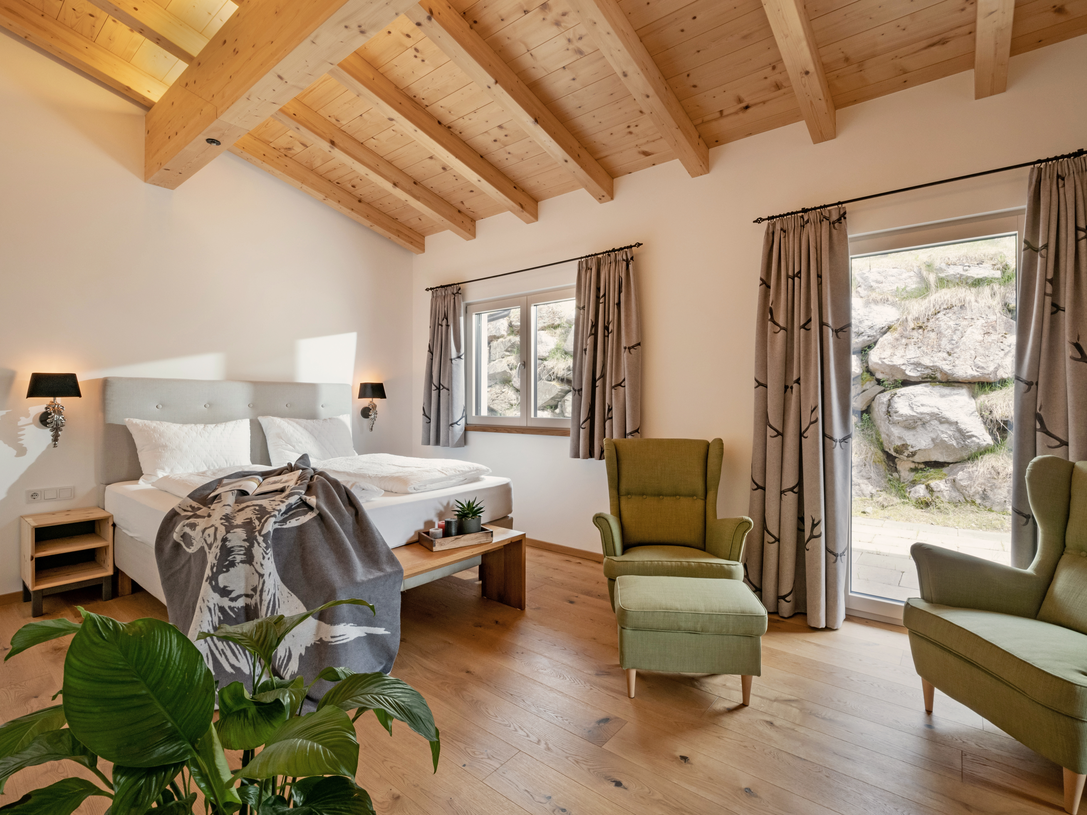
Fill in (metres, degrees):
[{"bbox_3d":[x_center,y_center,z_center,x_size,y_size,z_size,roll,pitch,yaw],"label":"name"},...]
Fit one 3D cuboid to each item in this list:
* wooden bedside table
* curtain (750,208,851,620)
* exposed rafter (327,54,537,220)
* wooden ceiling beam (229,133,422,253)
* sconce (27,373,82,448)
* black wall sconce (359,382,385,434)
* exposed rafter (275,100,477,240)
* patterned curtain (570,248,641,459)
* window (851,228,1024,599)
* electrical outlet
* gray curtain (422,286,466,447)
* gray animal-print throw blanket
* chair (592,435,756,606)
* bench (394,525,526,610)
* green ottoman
[{"bbox_3d":[-2.978,0.944,3.146,0.395,0.526,0.368,0,0,38],"label":"wooden bedside table"},{"bbox_3d":[1.489,0.044,2.965,0.543,2.363,0.154,0,0,38],"label":"curtain"},{"bbox_3d":[-0.683,-1.890,3.656,0.121,0.165,1.996,1,-11,38],"label":"exposed rafter"},{"bbox_3d":[-1.896,-1.909,4.600,0.121,0.165,1.996,1,-11,38],"label":"wooden ceiling beam"},{"bbox_3d":[-3.076,0.019,3.160,0.196,0.470,0.235,1,0,38],"label":"sconce"},{"bbox_3d":[-1.690,0.000,4.942,0.196,0.470,0.235,1,0,38],"label":"black wall sconce"},{"bbox_3d":[-1.291,-1.899,4.129,0.121,0.165,1.996,1,-11,38],"label":"exposed rafter"},{"bbox_3d":[0.459,-0.381,3.760,0.587,1.534,0.154,0,0,38],"label":"patterned curtain"},{"bbox_3d":[2.143,0.112,2.812,0.830,2.150,0.080,1,0,38],"label":"window"},{"bbox_3d":[-3.149,0.559,3.216,0.011,0.084,0.226,0,0,38],"label":"electrical outlet"},{"bbox_3d":[-0.966,-0.394,4.859,0.593,1.536,0.154,0,0,38],"label":"gray curtain"},{"bbox_3d":[-1.290,0.780,2.562,1.507,0.877,0.926,0,0,38],"label":"gray animal-print throw blanket"},{"bbox_3d":[0.730,0.731,3.029,0.820,1.010,0.960,0,0,8],"label":"chair"},{"bbox_3d":[-0.610,0.990,2.652,0.364,0.463,1.220,0,0,36],"label":"bench"},{"bbox_3d":[0.636,1.010,2.254,0.600,0.440,0.480,0,0,6],"label":"green ottoman"}]

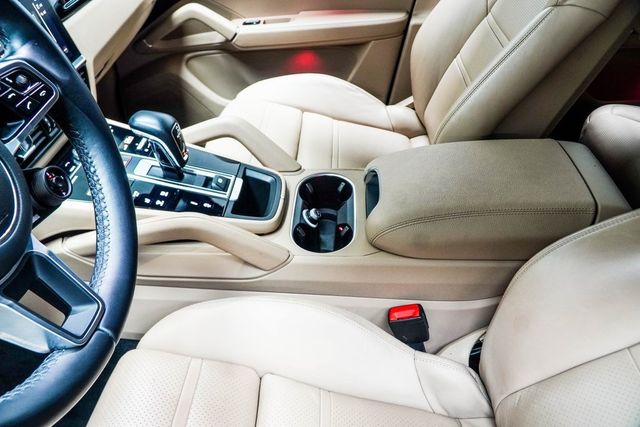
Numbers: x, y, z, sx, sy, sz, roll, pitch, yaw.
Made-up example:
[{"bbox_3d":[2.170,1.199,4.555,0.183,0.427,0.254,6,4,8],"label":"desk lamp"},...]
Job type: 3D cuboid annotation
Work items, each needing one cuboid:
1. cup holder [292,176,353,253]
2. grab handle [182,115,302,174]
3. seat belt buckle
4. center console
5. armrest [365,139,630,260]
[{"bbox_3d":[0.006,0.020,0.723,0.092,0.072,0.180,1,39,2],"label":"cup holder"},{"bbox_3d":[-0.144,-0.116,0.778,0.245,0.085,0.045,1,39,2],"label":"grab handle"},{"bbox_3d":[0.118,0.156,0.638,0.042,0.070,0.026,-14,37,14],"label":"seat belt buckle"},{"bbox_3d":[-0.199,-0.034,0.686,0.288,0.058,0.172,13,39,-7],"label":"center console"},{"bbox_3d":[0.228,-0.029,0.675,0.335,0.072,0.210,1,39,2],"label":"armrest"}]

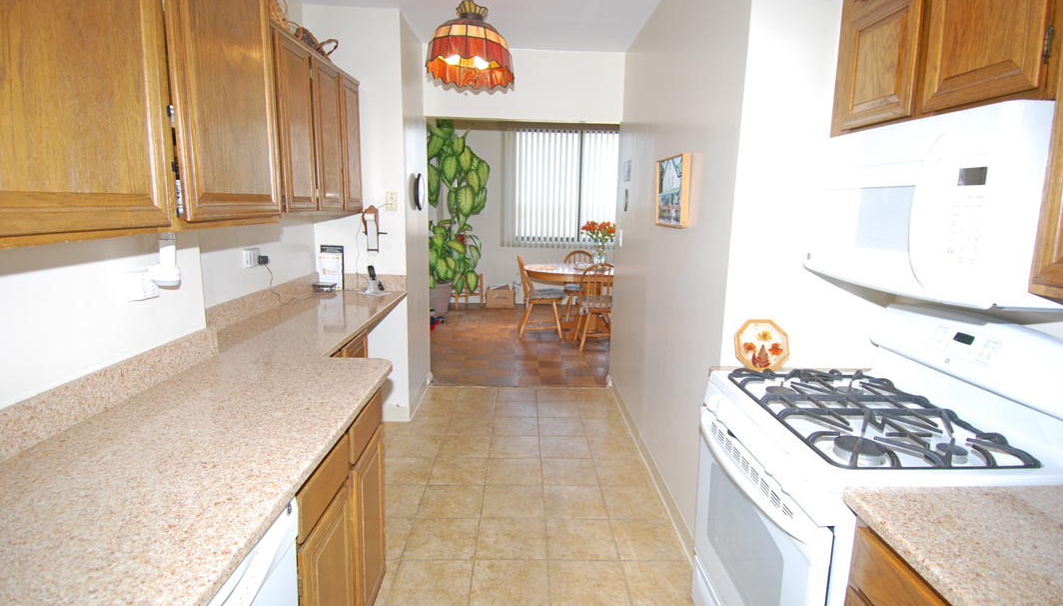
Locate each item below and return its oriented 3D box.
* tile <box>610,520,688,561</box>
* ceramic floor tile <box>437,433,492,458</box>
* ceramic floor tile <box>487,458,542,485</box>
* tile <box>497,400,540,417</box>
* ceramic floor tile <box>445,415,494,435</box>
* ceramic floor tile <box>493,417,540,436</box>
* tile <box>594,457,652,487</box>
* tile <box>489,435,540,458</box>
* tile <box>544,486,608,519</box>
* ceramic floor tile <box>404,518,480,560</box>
[{"bbox_3d":[0.527,1.062,2.390,0.301,0.010,0.296,1,11,-1],"label":"tile"},{"bbox_3d":[-0.413,0.893,3.302,0.305,0.010,0.305,0,10,-1],"label":"ceramic floor tile"},{"bbox_3d":[-0.096,0.942,2.964,0.303,0.010,0.300,1,11,-1],"label":"ceramic floor tile"},{"bbox_3d":[-0.109,0.774,3.846,0.303,0.010,0.300,1,11,-1],"label":"tile"},{"bbox_3d":[-0.417,0.838,3.605,0.305,0.010,0.305,0,10,-1],"label":"ceramic floor tile"},{"bbox_3d":[-0.109,0.840,3.611,0.305,0.010,0.305,0,10,-1],"label":"ceramic floor tile"},{"bbox_3d":[0.516,0.948,2.975,0.303,0.010,0.300,1,11,-1],"label":"tile"},{"bbox_3d":[-0.100,0.886,3.258,0.303,0.010,0.300,1,11,-1],"label":"tile"},{"bbox_3d":[0.215,1.001,2.675,0.303,0.010,0.300,1,11,-1],"label":"tile"},{"bbox_3d":[-0.393,1.053,2.374,0.301,0.010,0.296,1,11,-1],"label":"ceramic floor tile"}]

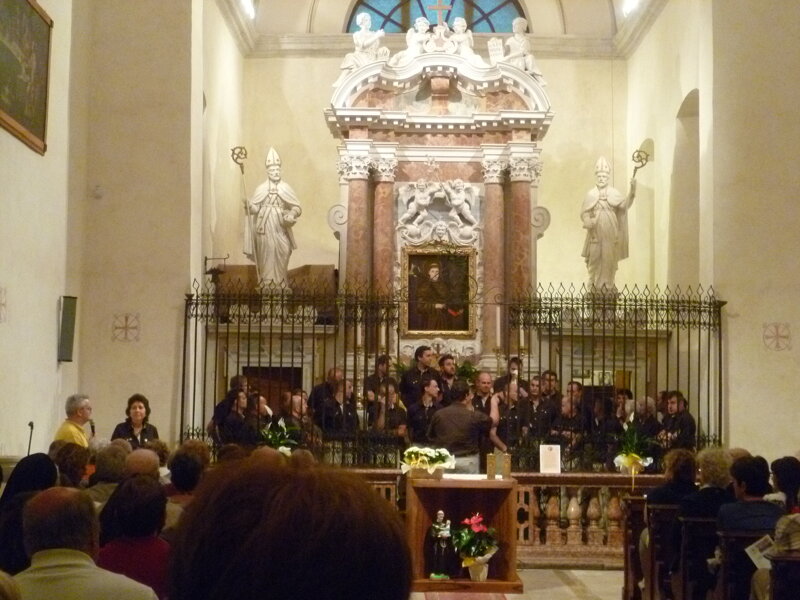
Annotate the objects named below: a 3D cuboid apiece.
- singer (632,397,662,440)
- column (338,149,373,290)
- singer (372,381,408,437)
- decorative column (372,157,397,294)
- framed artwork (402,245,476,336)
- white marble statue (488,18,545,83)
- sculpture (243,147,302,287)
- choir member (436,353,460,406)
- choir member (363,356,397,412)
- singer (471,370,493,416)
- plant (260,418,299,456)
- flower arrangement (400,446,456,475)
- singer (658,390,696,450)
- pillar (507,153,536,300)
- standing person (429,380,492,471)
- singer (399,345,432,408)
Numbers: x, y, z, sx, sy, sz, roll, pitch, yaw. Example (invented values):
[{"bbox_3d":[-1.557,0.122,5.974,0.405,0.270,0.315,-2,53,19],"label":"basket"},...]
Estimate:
[{"bbox_3d":[2.732,1.914,13.346,0.340,1.680,0.500,7,-8,-44],"label":"singer"},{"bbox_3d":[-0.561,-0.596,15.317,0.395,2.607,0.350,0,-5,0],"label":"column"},{"bbox_3d":[-0.125,1.704,13.035,0.460,1.680,0.360,2,-5,-20],"label":"singer"},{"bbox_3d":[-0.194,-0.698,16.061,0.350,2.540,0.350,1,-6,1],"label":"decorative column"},{"bbox_3d":[0.519,-0.125,15.800,0.973,1.210,0.100,1,-4,1],"label":"framed artwork"},{"bbox_3d":[1.516,-3.200,15.504,0.748,0.911,0.480,0,-5,0],"label":"white marble statue"},{"bbox_3d":[-1.729,-1.127,16.423,0.770,1.980,0.580,2,-6,-7],"label":"sculpture"},{"bbox_3d":[0.557,1.493,13.732,0.470,1.740,0.330,2,-5,-17],"label":"choir member"},{"bbox_3d":[-0.203,1.504,13.933,0.460,1.720,0.330,2,-5,-17],"label":"choir member"},{"bbox_3d":[0.887,1.635,13.005,0.490,1.720,0.350,1,-5,-6],"label":"singer"},{"bbox_3d":[-1.178,1.403,11.750,0.400,0.480,0.380,1,-4,1],"label":"plant"},{"bbox_3d":[0.245,1.404,10.350,0.470,0.280,0.340,1,-4,1],"label":"flower arrangement"},{"bbox_3d":[3.021,1.850,13.048,0.350,1.720,0.480,5,-7,-37],"label":"singer"},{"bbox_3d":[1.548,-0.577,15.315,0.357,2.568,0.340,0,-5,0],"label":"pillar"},{"bbox_3d":[0.625,1.728,12.784,0.580,1.730,0.420,-1,-6,18],"label":"standing person"},{"bbox_3d":[0.214,1.353,13.332,0.500,1.720,0.360,3,-6,-26],"label":"singer"}]

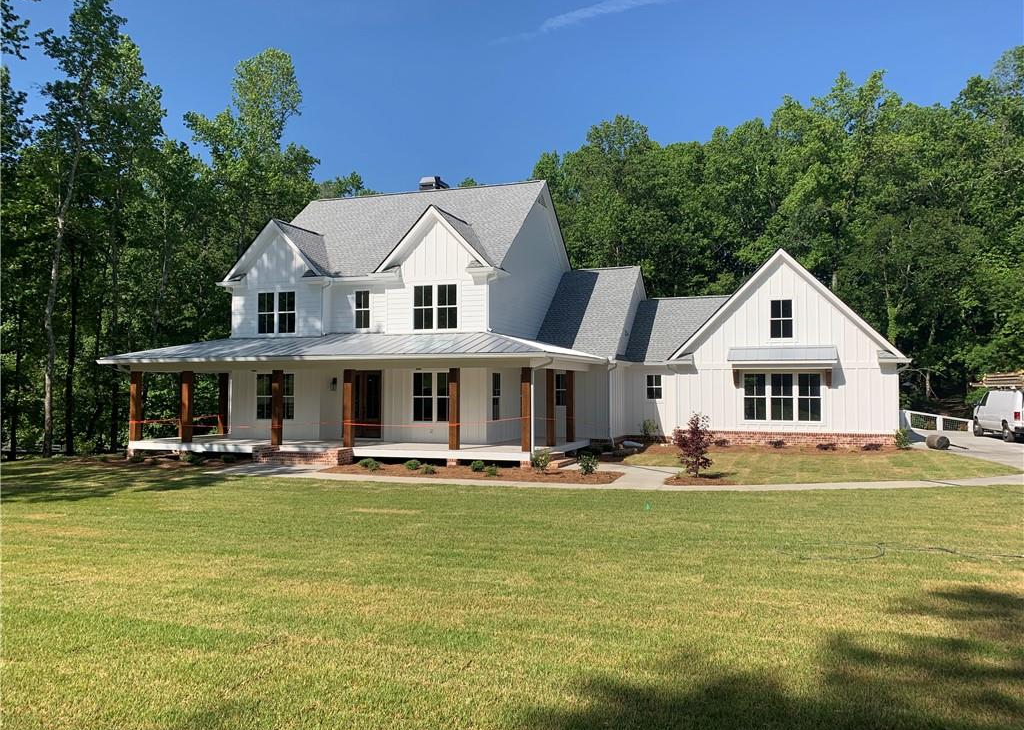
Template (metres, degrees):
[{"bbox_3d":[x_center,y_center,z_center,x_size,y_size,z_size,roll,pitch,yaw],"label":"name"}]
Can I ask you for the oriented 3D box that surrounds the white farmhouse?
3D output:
[{"bbox_3d":[0.926,-2.715,31.482,27.450,12.170,17.800,-1,-2,20],"label":"white farmhouse"}]

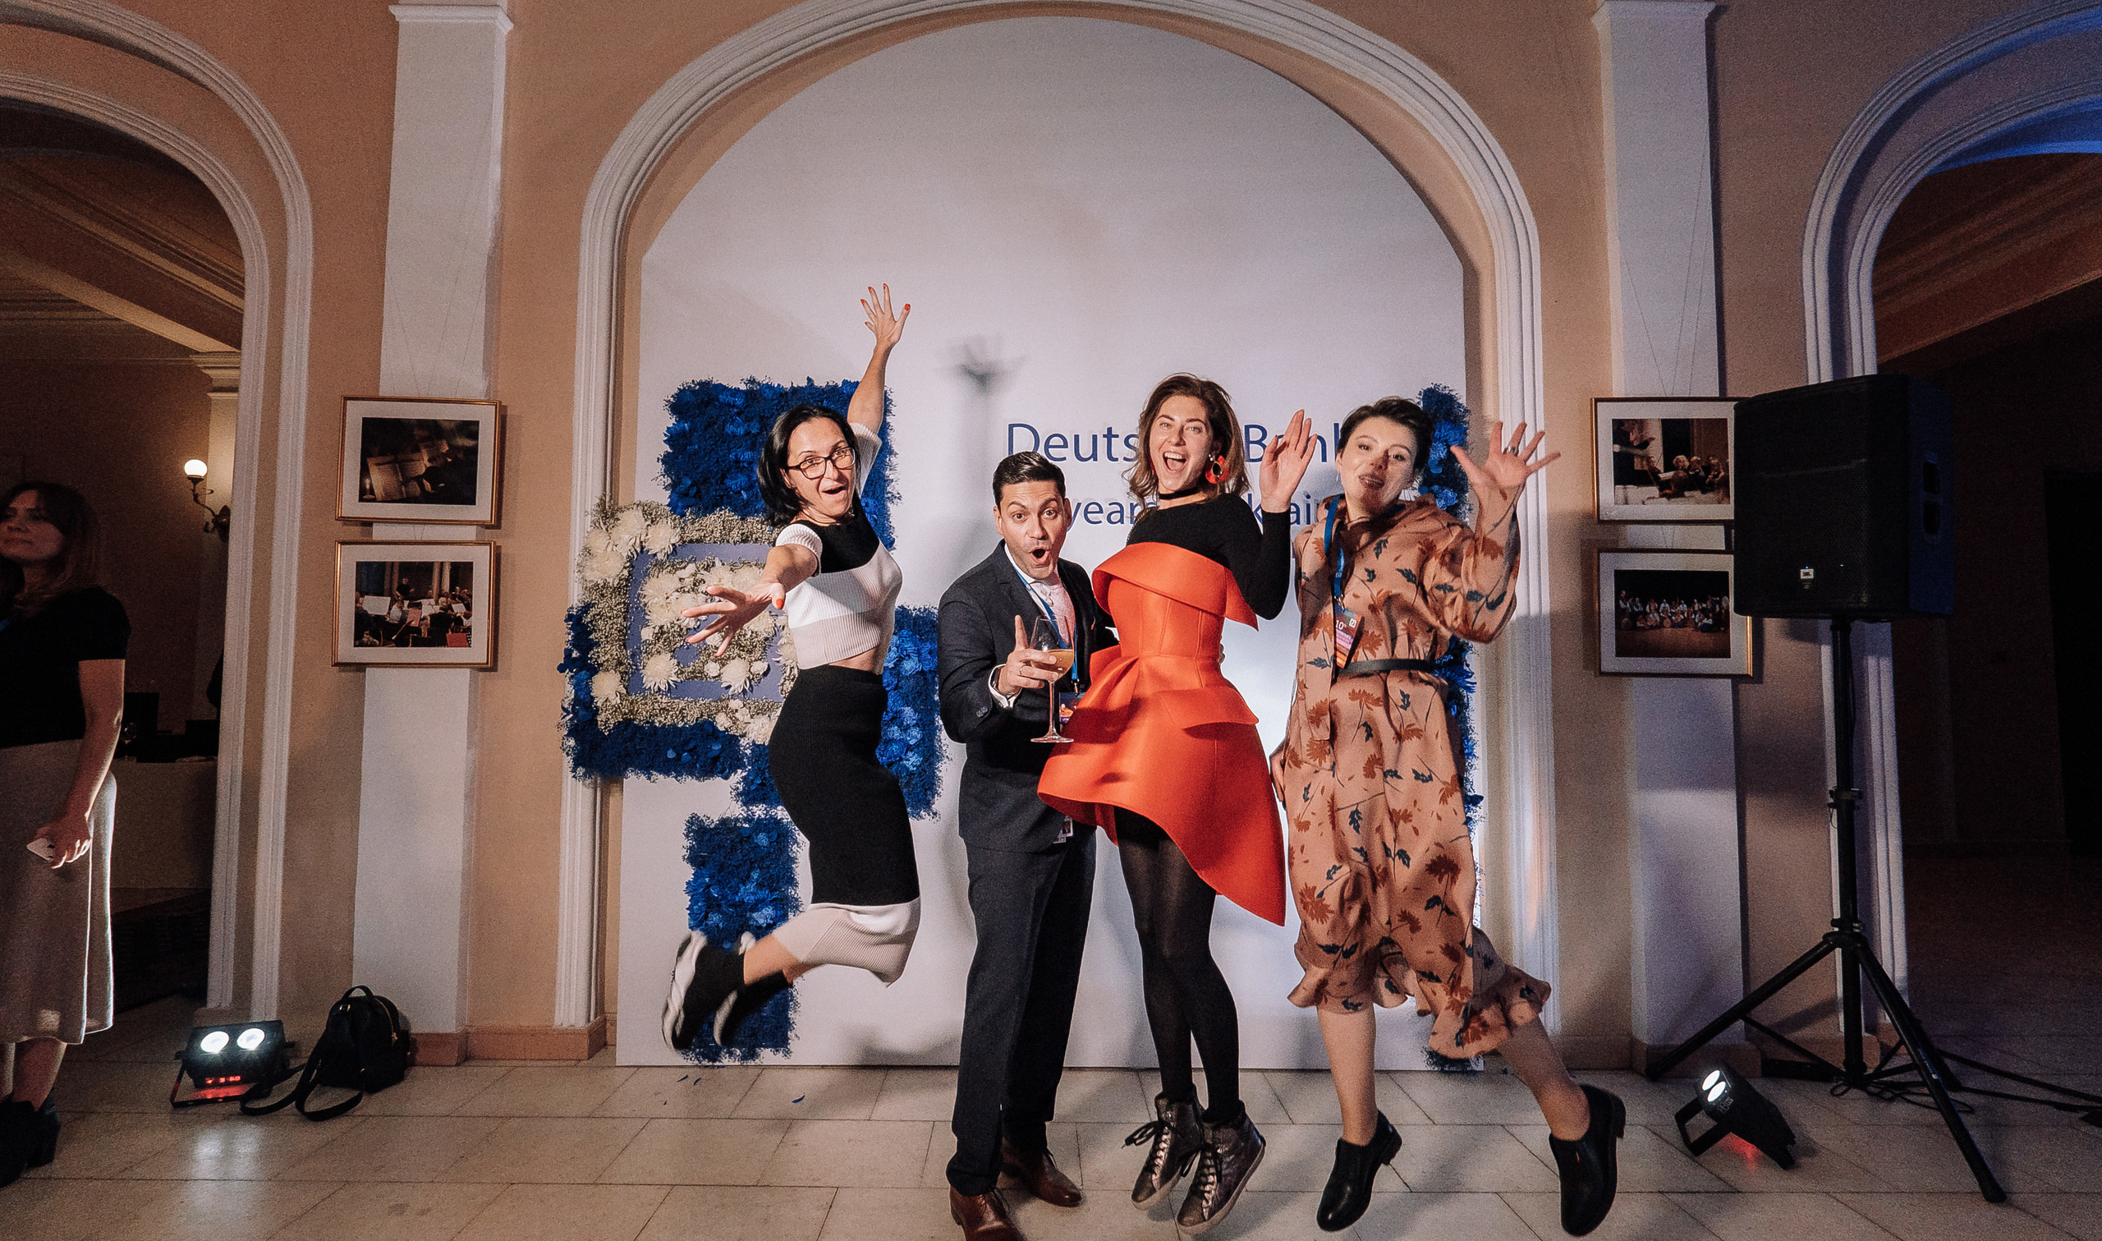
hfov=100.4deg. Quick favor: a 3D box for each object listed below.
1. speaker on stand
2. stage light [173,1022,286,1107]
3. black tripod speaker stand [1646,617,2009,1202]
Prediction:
[{"bbox_3d":[2.367,0.377,2.627,0.770,2.080,0.770,2,-4,-31],"label":"speaker on stand"},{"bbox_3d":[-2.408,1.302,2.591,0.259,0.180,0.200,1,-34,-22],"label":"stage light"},{"bbox_3d":[2.366,0.706,2.608,0.770,1.420,0.770,2,-4,-31],"label":"black tripod speaker stand"}]

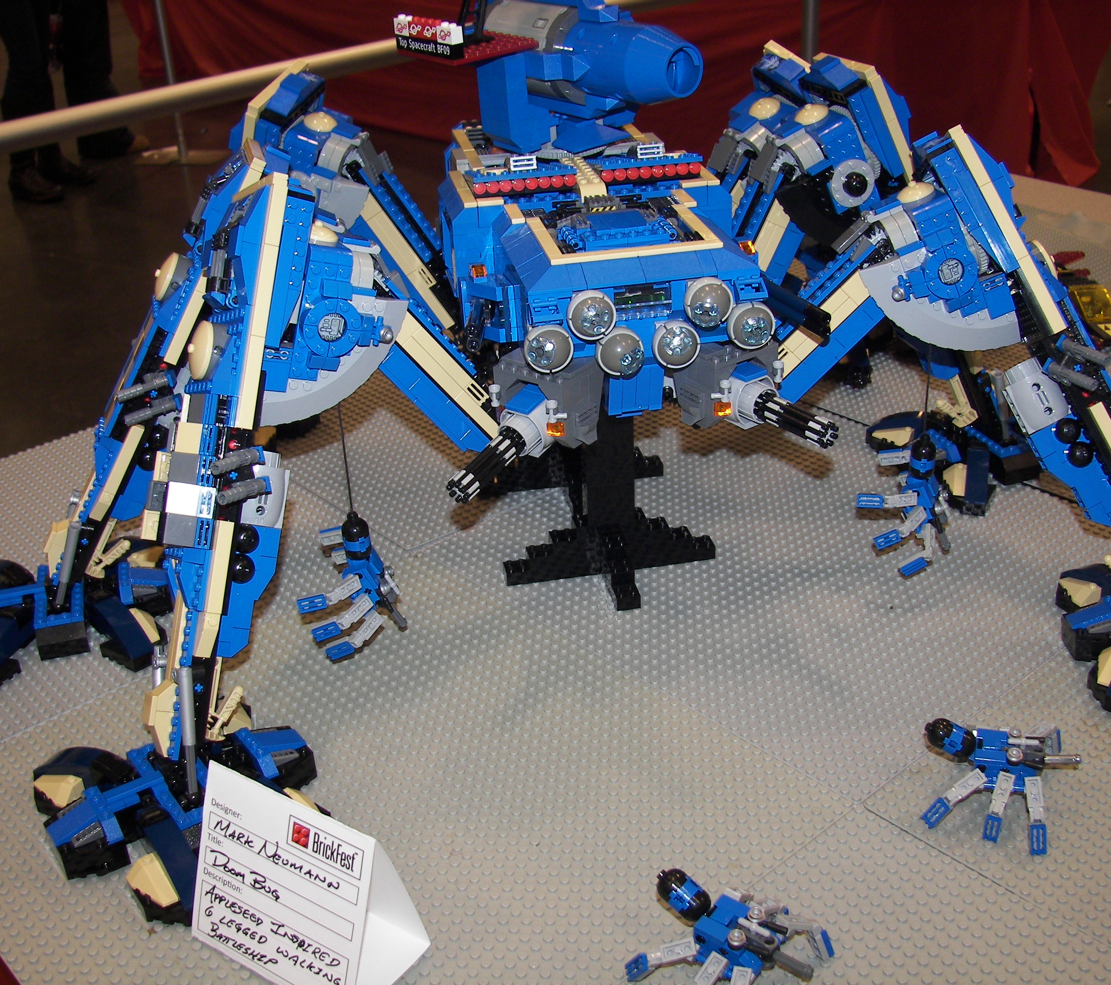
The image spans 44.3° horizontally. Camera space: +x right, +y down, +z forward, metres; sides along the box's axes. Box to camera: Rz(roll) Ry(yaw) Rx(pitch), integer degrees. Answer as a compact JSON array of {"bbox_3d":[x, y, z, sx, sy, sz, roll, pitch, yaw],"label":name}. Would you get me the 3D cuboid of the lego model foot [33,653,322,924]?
[{"bbox_3d":[-0.197,0.134,0.715,0.145,0.094,0.156,-19,32,-29],"label":"lego model foot"}]

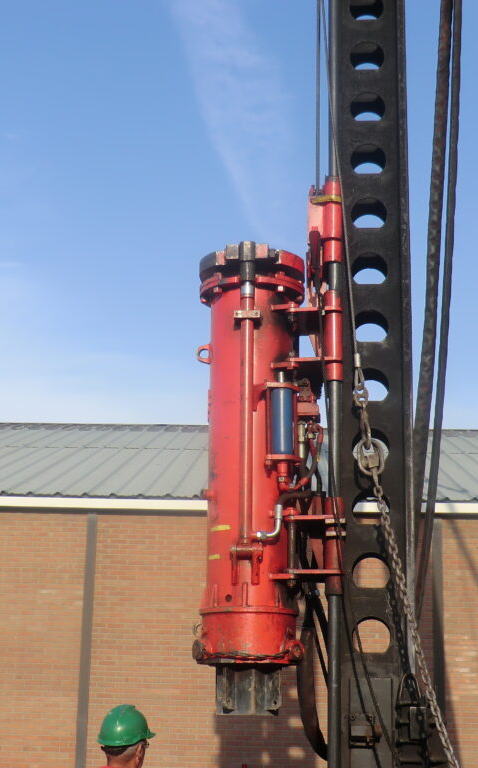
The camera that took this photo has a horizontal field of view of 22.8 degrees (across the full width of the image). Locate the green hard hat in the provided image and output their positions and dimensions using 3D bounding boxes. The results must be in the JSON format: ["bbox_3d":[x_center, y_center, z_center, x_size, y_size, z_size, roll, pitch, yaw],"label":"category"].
[{"bbox_3d":[-0.485,1.460,5.100,0.215,0.155,0.280,-12,-11,34],"label":"green hard hat"}]

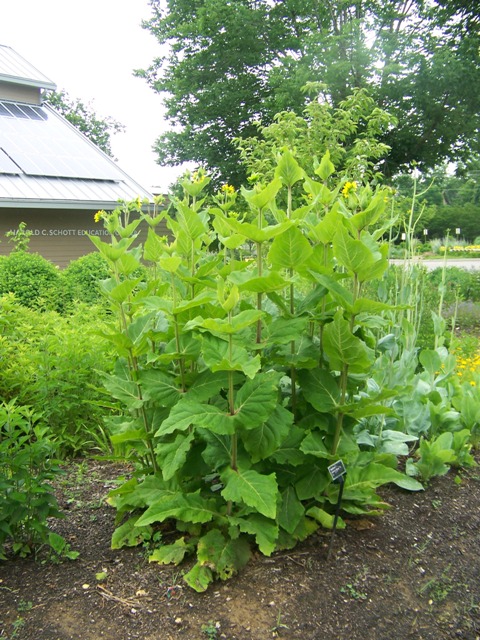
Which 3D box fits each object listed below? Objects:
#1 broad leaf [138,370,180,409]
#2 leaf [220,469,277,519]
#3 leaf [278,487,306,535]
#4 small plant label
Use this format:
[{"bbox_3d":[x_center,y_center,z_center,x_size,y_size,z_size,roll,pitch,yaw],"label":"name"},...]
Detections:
[{"bbox_3d":[-0.439,0.379,3.576,0.230,0.190,0.075,15,-14,2],"label":"broad leaf"},{"bbox_3d":[0.073,0.857,3.272,0.235,0.090,0.327,-31,54,-23],"label":"leaf"},{"bbox_3d":[0.257,0.949,3.223,0.135,0.245,0.050,1,-4,-3],"label":"leaf"},{"bbox_3d":[0.451,0.694,2.992,0.099,0.060,0.010,-17,-9,-42],"label":"small plant label"}]

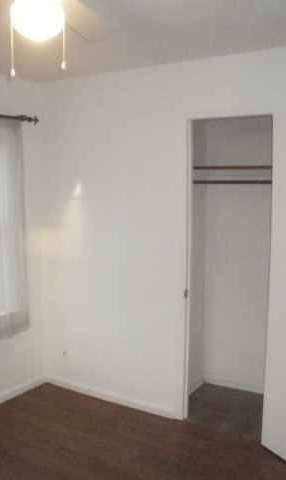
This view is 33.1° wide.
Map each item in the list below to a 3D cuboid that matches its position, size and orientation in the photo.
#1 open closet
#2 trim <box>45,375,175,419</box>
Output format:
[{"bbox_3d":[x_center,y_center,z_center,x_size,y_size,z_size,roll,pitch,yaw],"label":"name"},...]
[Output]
[{"bbox_3d":[0.688,0.228,3.358,0.580,2.057,0.630,4,7,32],"label":"open closet"},{"bbox_3d":[-0.298,1.189,3.703,1.231,0.073,0.020,4,7,32],"label":"trim"}]

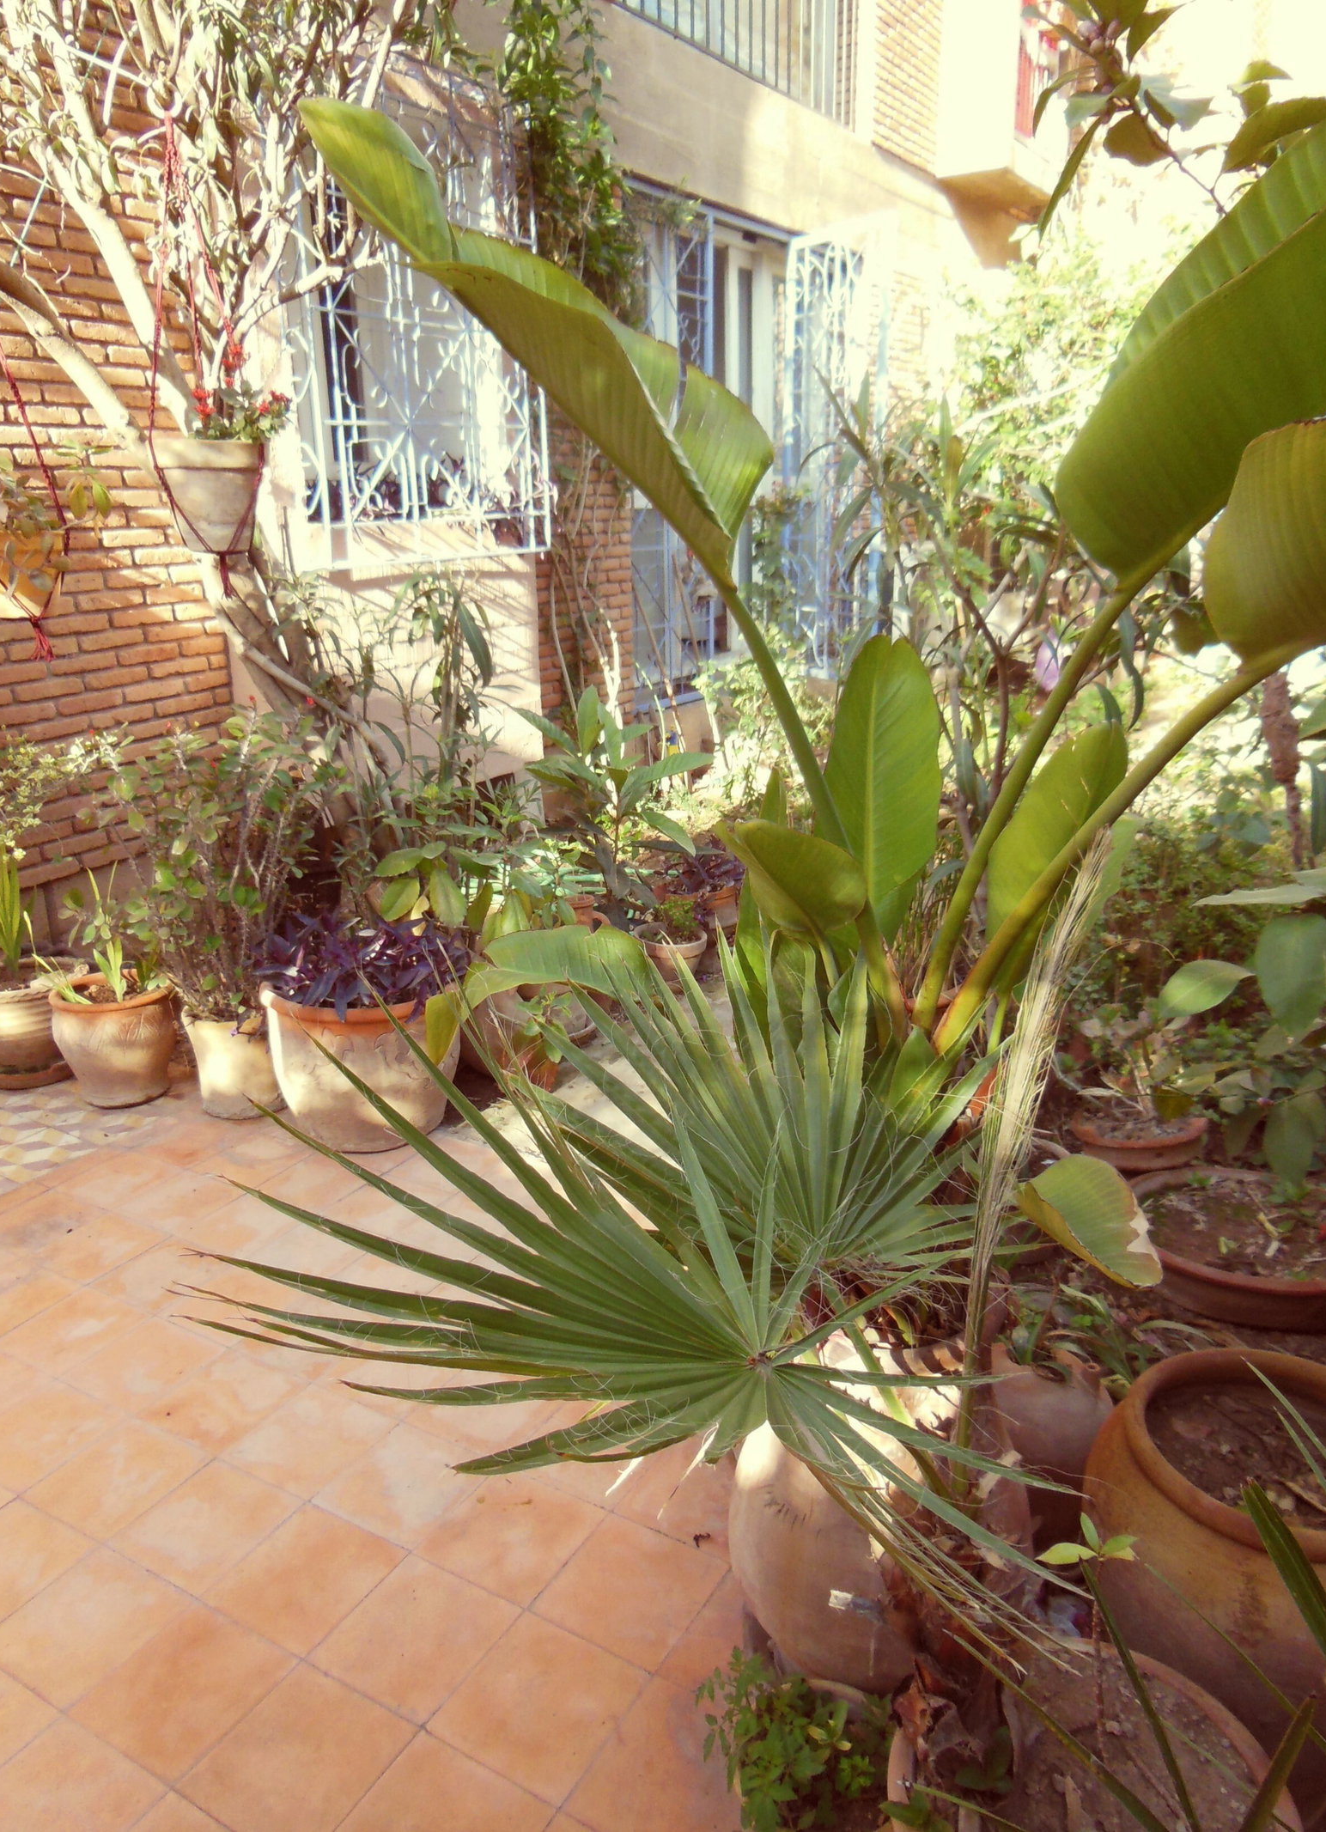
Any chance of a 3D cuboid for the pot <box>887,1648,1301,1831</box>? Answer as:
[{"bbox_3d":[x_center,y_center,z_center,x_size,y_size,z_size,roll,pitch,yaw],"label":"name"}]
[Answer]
[{"bbox_3d":[0.378,0.898,1.184,0.346,0.280,0.346,-2,17,1],"label":"pot"}]

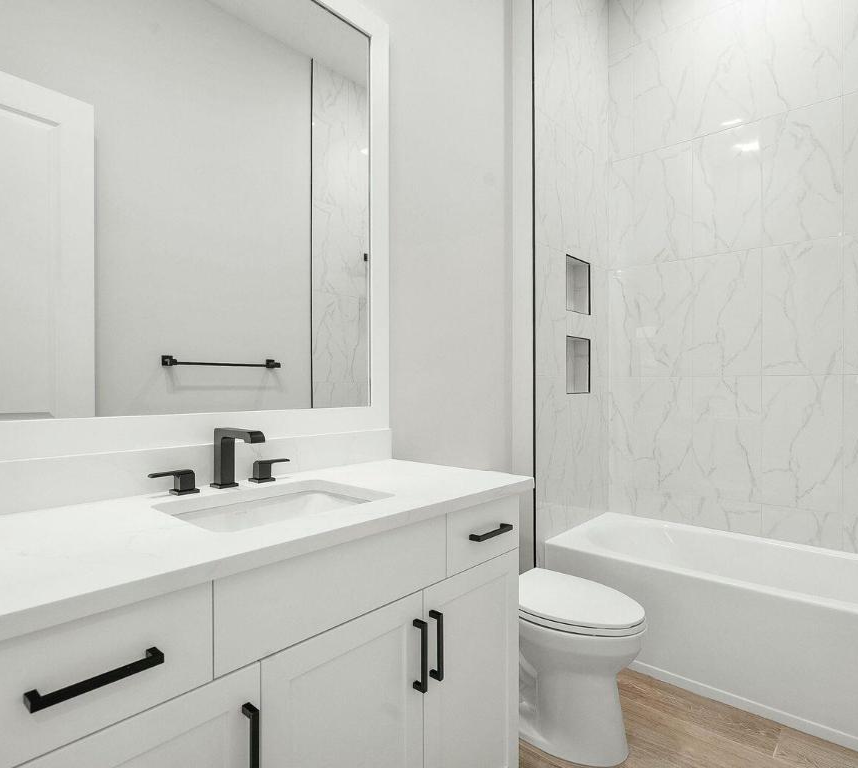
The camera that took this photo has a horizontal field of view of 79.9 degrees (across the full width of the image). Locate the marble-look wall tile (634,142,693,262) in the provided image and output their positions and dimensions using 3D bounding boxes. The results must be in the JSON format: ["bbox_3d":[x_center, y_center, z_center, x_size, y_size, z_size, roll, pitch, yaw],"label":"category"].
[{"bbox_3d":[1.253,-0.956,2.748,0.303,0.612,0.010,0,0,42],"label":"marble-look wall tile"}]

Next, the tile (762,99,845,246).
[{"bbox_3d":[1.706,-0.957,2.348,0.300,0.610,0.010,0,0,41],"label":"tile"}]

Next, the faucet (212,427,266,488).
[{"bbox_3d":[-0.460,0.185,1.241,0.184,0.144,0.049,0,0,41],"label":"faucet"}]

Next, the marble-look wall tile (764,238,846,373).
[{"bbox_3d":[1.705,-0.345,2.345,0.300,0.610,0.010,0,0,41],"label":"marble-look wall tile"}]

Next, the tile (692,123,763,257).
[{"bbox_3d":[1.479,-0.956,2.547,0.302,0.612,0.010,0,0,42],"label":"tile"}]

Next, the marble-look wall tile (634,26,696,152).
[{"bbox_3d":[1.255,-1.567,2.749,0.300,0.610,0.010,0,0,41],"label":"marble-look wall tile"}]

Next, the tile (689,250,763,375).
[{"bbox_3d":[1.479,-0.344,2.544,0.300,0.610,0.010,0,0,41],"label":"tile"}]

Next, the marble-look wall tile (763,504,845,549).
[{"bbox_3d":[1.703,0.649,2.341,0.300,0.151,0.010,0,0,41],"label":"marble-look wall tile"}]

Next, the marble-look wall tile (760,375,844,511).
[{"bbox_3d":[1.704,0.267,2.345,0.302,0.612,0.010,0,0,42],"label":"marble-look wall tile"}]

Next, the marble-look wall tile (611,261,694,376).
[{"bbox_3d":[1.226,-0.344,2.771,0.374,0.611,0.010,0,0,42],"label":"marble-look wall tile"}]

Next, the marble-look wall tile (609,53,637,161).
[{"bbox_3d":[1.088,-1.567,2.895,0.139,0.611,0.010,0,0,42],"label":"marble-look wall tile"}]

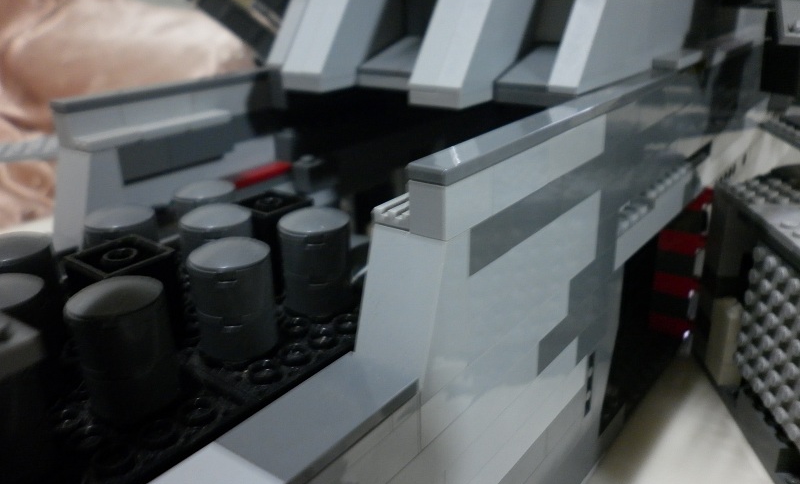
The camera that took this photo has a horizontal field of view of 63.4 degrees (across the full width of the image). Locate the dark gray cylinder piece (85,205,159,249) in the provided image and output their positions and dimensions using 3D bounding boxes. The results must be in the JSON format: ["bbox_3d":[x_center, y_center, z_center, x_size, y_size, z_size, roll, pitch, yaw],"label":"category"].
[{"bbox_3d":[-0.064,0.002,0.153,0.016,0.022,0.016,14,26,35],"label":"dark gray cylinder piece"}]

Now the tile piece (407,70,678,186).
[{"bbox_3d":[0.043,-0.031,0.155,0.008,0.003,0.128,14,26,35],"label":"tile piece"}]

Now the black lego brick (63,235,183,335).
[{"bbox_3d":[-0.058,0.011,0.138,0.016,0.020,0.016,14,27,35],"label":"black lego brick"}]

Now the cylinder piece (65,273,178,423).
[{"bbox_3d":[-0.048,0.018,0.112,0.016,0.022,0.016,14,26,35],"label":"cylinder piece"}]

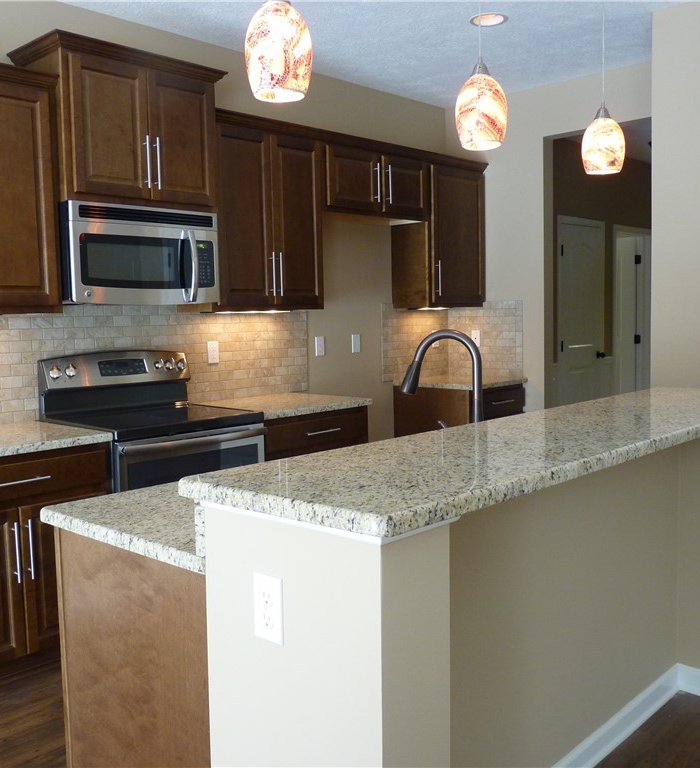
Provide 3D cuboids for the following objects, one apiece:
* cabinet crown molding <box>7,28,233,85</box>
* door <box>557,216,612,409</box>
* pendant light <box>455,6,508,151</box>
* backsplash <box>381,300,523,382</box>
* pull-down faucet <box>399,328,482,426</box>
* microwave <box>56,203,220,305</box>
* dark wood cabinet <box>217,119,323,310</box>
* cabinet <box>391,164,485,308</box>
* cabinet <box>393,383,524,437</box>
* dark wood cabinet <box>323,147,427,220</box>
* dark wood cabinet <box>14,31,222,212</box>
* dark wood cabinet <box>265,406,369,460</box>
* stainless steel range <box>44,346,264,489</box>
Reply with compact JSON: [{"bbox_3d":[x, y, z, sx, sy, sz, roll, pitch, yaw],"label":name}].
[{"bbox_3d":[-1.012,-1.400,3.570,0.420,0.054,0.851,4,7,44],"label":"cabinet crown molding"},{"bbox_3d":[1.893,-0.270,6.526,0.065,2.060,0.732,3,7,43],"label":"door"},{"bbox_3d":[0.347,-0.804,2.109,0.140,0.369,0.140,-1,5,0],"label":"pendant light"},{"bbox_3d":[0.682,-0.284,5.275,0.620,0.507,0.710,4,7,44],"label":"backsplash"},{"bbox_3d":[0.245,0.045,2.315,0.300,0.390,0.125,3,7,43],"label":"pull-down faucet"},{"bbox_3d":[-1.012,-0.573,3.668,0.420,0.423,0.757,3,7,43],"label":"microwave"},{"bbox_3d":[-0.526,-0.857,4.232,0.325,0.933,0.760,3,7,43],"label":"dark wood cabinet"},{"bbox_3d":[0.601,-0.966,5.353,0.326,0.907,0.603,4,7,44],"label":"cabinet"},{"bbox_3d":[0.738,0.434,5.375,0.635,0.867,0.601,4,7,44],"label":"cabinet"},{"bbox_3d":[0.067,-1.175,4.780,0.326,0.366,0.925,4,7,44],"label":"dark wood cabinet"},{"bbox_3d":[-1.016,-1.111,3.617,0.440,0.642,0.841,3,7,43],"label":"dark wood cabinet"},{"bbox_3d":[-0.383,0.569,4.247,0.630,0.876,0.762,3,7,43],"label":"dark wood cabinet"},{"bbox_3d":[-0.878,0.469,3.651,0.685,1.200,0.756,3,7,43],"label":"stainless steel range"}]

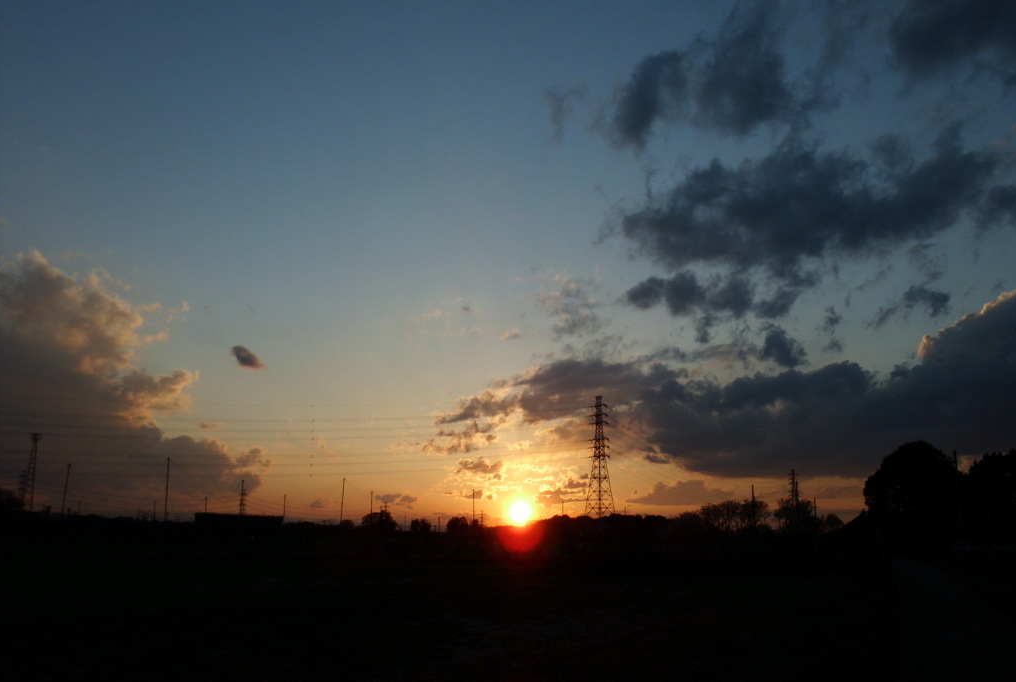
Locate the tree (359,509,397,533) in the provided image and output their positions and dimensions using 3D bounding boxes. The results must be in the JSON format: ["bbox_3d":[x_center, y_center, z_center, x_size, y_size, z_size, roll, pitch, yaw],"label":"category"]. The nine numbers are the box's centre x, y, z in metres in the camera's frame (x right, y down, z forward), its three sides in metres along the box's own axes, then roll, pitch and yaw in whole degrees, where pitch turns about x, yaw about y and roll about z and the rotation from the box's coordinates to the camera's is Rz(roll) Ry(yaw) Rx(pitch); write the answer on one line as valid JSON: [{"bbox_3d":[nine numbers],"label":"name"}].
[{"bbox_3d":[-30.886,44.510,189.872,8.500,8.697,8.000,0,-14,0],"label":"tree"}]

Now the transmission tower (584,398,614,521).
[{"bbox_3d":[30.409,42.502,264.577,9.200,48.741,9.200,11,-18,-37],"label":"transmission tower"}]

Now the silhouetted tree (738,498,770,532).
[{"bbox_3d":[39.840,29.568,128.669,5.800,8.079,5.800,0,-14,0],"label":"silhouetted tree"}]

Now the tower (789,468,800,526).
[{"bbox_3d":[190.812,109.276,529.286,8.200,47.244,8.200,-7,-16,26],"label":"tower"}]

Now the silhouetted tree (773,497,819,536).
[{"bbox_3d":[46.474,29.491,128.688,7.600,8.239,7.400,0,-14,0],"label":"silhouetted tree"}]

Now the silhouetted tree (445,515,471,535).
[{"bbox_3d":[-12.648,47.709,199.381,6.200,7.091,6.200,0,-14,0],"label":"silhouetted tree"}]

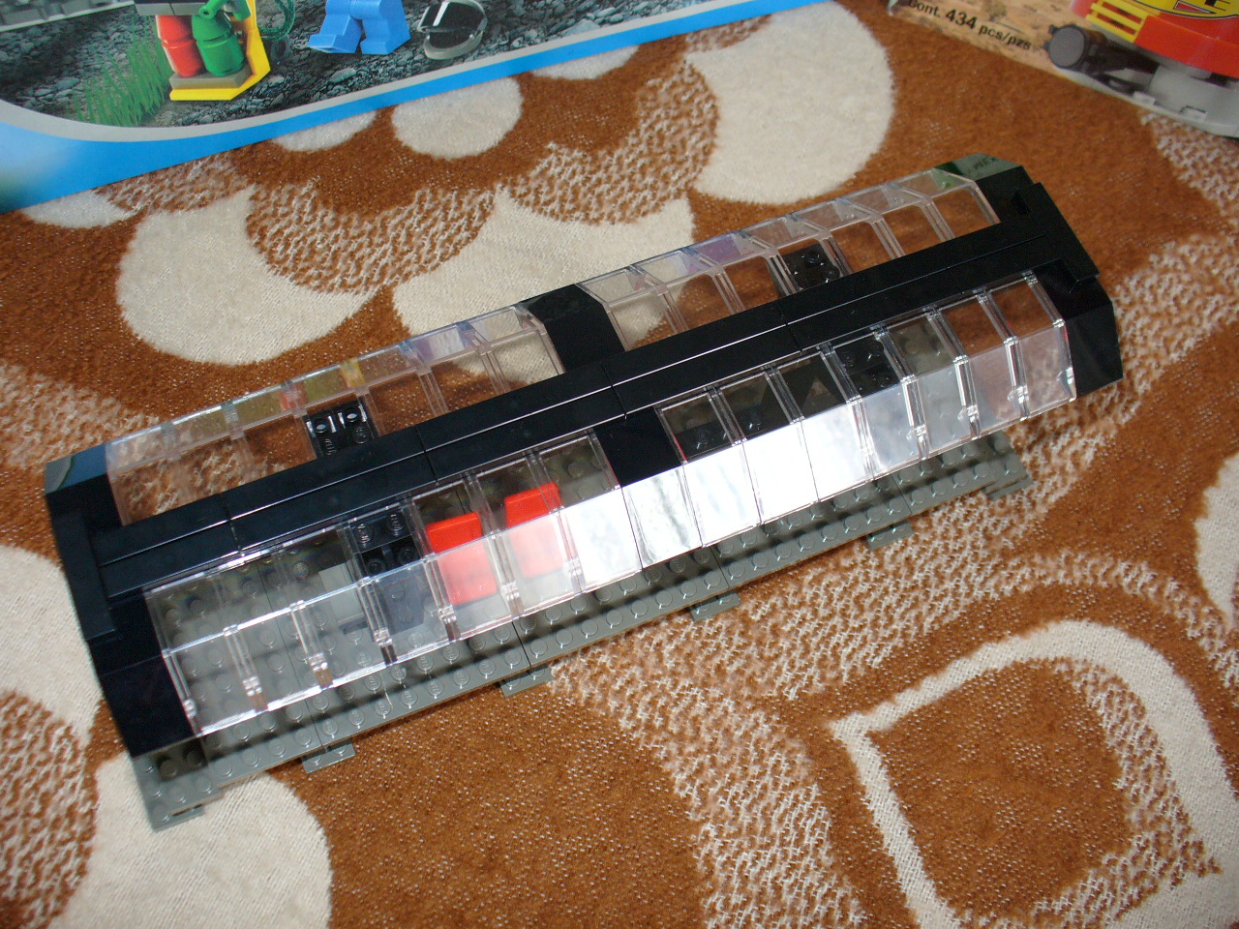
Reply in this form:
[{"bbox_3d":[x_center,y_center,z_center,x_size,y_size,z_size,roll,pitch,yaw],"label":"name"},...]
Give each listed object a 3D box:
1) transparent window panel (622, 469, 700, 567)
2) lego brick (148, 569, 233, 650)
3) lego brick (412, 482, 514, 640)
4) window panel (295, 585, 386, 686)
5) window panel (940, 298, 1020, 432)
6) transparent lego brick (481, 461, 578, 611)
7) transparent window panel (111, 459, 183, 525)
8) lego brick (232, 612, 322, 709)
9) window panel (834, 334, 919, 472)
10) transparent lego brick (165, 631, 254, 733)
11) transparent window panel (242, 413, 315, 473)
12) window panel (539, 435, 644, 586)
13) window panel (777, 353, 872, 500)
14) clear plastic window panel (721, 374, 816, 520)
[{"bbox_3d":[0.010,0.012,0.319,0.016,0.003,0.022,-20,110,-13],"label":"transparent window panel"},{"bbox_3d":[-0.096,0.034,0.295,0.016,0.003,0.016,-20,69,-13],"label":"lego brick"},{"bbox_3d":[-0.037,0.021,0.310,0.016,0.017,0.036,-20,70,-13],"label":"lego brick"},{"bbox_3d":[-0.062,0.038,0.302,0.016,0.003,0.021,-20,109,-13],"label":"window panel"},{"bbox_3d":[0.093,-0.027,0.344,0.016,0.015,0.035,-20,69,-13],"label":"window panel"},{"bbox_3d":[-0.022,0.016,0.315,0.016,0.015,0.035,-20,69,-13],"label":"transparent lego brick"},{"bbox_3d":[-0.108,0.007,0.305,0.016,0.003,0.016,-20,68,-13],"label":"transparent window panel"},{"bbox_3d":[-0.077,0.044,0.298,0.016,0.003,0.022,-20,110,-13],"label":"lego brick"},{"bbox_3d":[0.065,-0.016,0.337,0.016,0.015,0.035,-20,69,-13],"label":"window panel"},{"bbox_3d":[-0.090,0.049,0.295,0.016,0.003,0.022,-20,110,-13],"label":"transparent lego brick"},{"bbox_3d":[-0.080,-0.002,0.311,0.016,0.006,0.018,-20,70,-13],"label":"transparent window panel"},{"bbox_3d":[-0.008,0.010,0.317,0.016,0.017,0.036,-20,70,-13],"label":"window panel"},{"bbox_3d":[0.050,-0.011,0.333,0.016,0.015,0.035,-20,69,-13],"label":"window panel"},{"bbox_3d":[0.035,-0.007,0.329,0.016,0.015,0.037,-20,68,-13],"label":"clear plastic window panel"}]

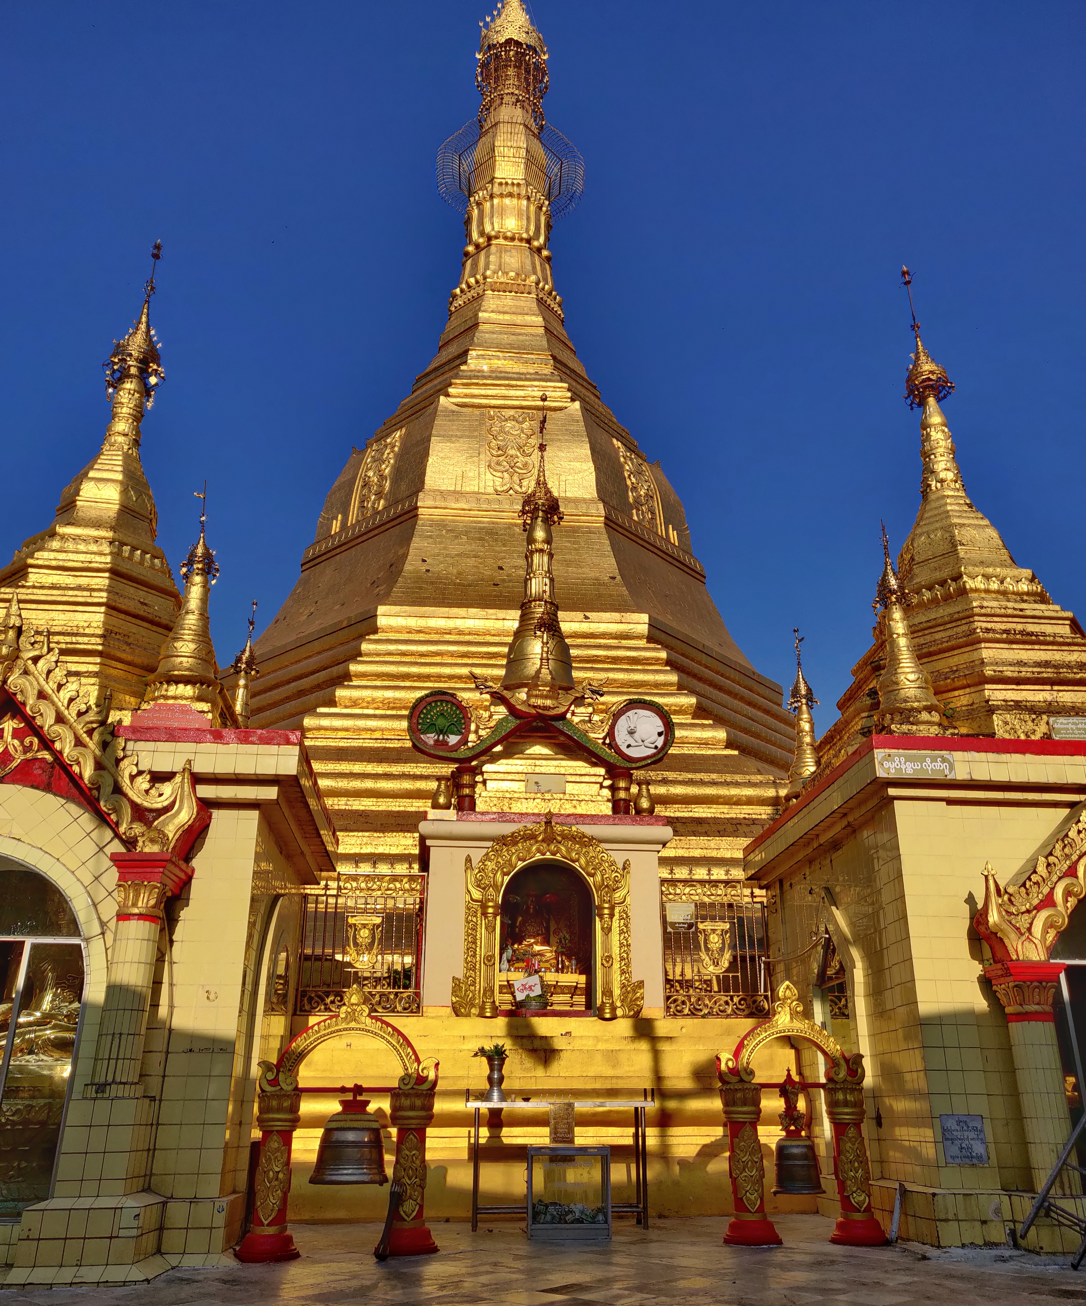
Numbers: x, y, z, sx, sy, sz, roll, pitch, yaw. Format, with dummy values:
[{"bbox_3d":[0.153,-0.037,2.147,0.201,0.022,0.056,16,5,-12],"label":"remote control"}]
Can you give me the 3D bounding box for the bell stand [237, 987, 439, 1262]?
[{"bbox_3d":[-1.826,4.325,9.825,1.816,2.302,0.601,4,-23,-10],"label":"bell stand"}]

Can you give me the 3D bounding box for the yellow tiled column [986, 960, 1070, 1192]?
[{"bbox_3d":[4.960,4.202,10.468,0.586,2.074,0.572,2,-22,-4],"label":"yellow tiled column"}]

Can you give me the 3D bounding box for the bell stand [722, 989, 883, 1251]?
[{"bbox_3d":[2.435,4.379,10.093,1.526,2.289,0.500,2,-22,-4],"label":"bell stand"}]

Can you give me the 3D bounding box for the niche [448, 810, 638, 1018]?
[{"bbox_3d":[0.038,3.246,12.882,2.255,2.413,0.700,2,-22,-6],"label":"niche"}]

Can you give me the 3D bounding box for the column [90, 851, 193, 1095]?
[{"bbox_3d":[-3.709,2.898,9.510,0.543,2.031,0.615,2,-22,-4],"label":"column"}]

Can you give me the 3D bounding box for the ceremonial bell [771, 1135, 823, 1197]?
[{"bbox_3d":[2.406,4.838,9.905,0.478,0.507,0.478,2,-22,-4],"label":"ceremonial bell"}]

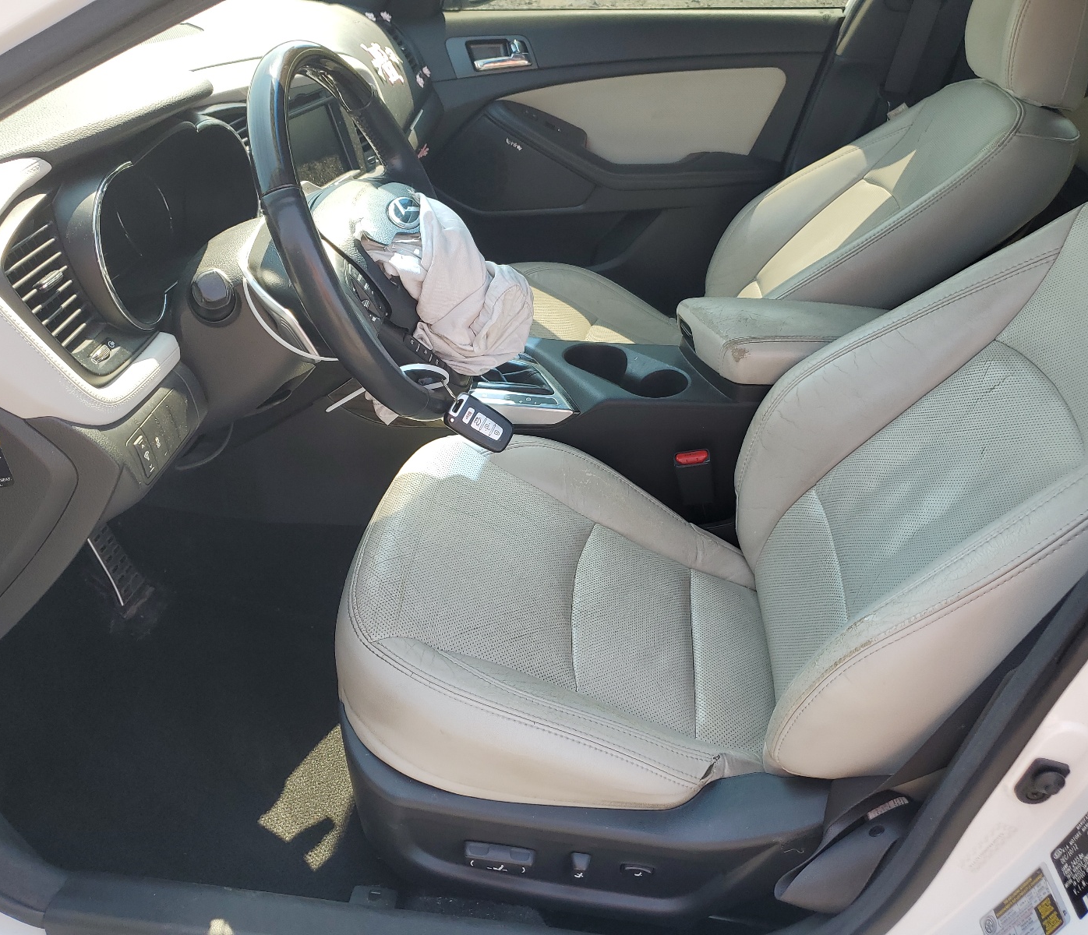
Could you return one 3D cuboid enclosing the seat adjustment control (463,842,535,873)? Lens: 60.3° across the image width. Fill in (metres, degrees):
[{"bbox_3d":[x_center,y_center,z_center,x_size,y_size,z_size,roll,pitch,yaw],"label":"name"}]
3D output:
[{"bbox_3d":[-0.046,0.405,0.969,0.072,0.025,0.020,4,31,5],"label":"seat adjustment control"}]

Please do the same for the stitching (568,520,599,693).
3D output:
[{"bbox_3d":[0.050,0.164,1.136,0.035,0.030,0.330,21,31,-6],"label":"stitching"}]

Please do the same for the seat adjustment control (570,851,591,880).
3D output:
[{"bbox_3d":[0.037,0.408,0.961,0.022,0.027,0.017,4,31,5],"label":"seat adjustment control"}]

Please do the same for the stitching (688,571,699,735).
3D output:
[{"bbox_3d":[0.184,0.222,1.154,0.018,0.025,0.315,17,31,-3],"label":"stitching"}]

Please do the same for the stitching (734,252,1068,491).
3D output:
[{"bbox_3d":[0.386,-0.133,1.145,0.081,0.471,0.080,39,28,-16],"label":"stitching"}]

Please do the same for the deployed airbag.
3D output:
[{"bbox_3d":[-0.093,-0.187,0.950,0.125,0.200,0.205,-15,28,16],"label":"deployed airbag"}]

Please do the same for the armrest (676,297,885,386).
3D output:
[{"bbox_3d":[0.359,-0.180,1.302,0.330,0.075,0.180,4,31,5],"label":"armrest"}]

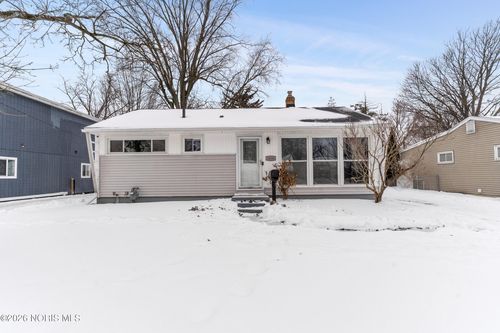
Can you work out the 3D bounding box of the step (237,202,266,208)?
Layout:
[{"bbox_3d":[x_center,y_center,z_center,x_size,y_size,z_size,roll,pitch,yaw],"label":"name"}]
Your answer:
[{"bbox_3d":[0.060,1.390,9.070,0.980,0.170,0.310,0,0,0],"label":"step"}]

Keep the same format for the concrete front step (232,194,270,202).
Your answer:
[{"bbox_3d":[0.040,1.250,9.600,1.380,0.170,0.800,0,0,0],"label":"concrete front step"}]

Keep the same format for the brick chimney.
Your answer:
[{"bbox_3d":[2.300,-3.900,14.400,0.540,1.000,0.540,0,0,0],"label":"brick chimney"}]

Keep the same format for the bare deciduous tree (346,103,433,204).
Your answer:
[{"bbox_3d":[5.200,-0.490,9.400,3.300,3.650,2.800,0,0,0],"label":"bare deciduous tree"}]

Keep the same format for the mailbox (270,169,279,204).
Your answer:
[{"bbox_3d":[0.930,0.750,9.300,0.270,1.300,0.470,0,0,0],"label":"mailbox"}]

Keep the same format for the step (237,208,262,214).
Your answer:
[{"bbox_3d":[0.040,1.570,8.800,0.940,0.170,0.310,0,0,0],"label":"step"}]

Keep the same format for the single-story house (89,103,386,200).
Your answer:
[{"bbox_3d":[-0.480,-0.930,14.000,11.800,4.750,9.100,0,0,0],"label":"single-story house"}]

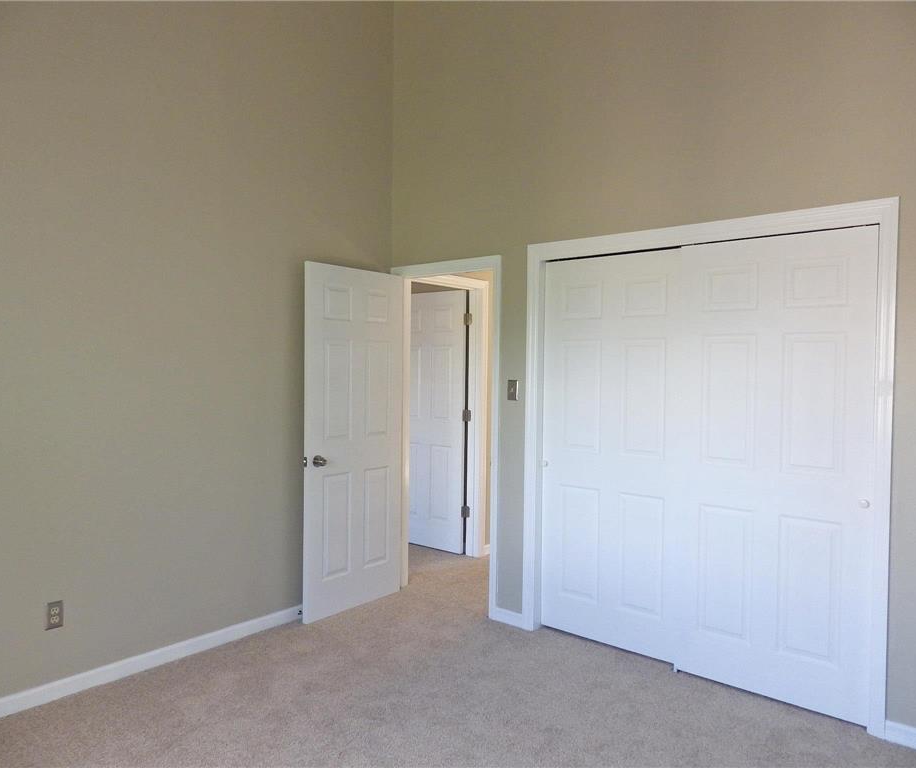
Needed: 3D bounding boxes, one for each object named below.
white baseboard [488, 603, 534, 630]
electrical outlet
[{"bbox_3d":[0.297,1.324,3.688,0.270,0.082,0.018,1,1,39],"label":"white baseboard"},{"bbox_3d":[-1.718,0.986,2.772,0.010,0.114,0.070,1,1,39],"label":"electrical outlet"}]

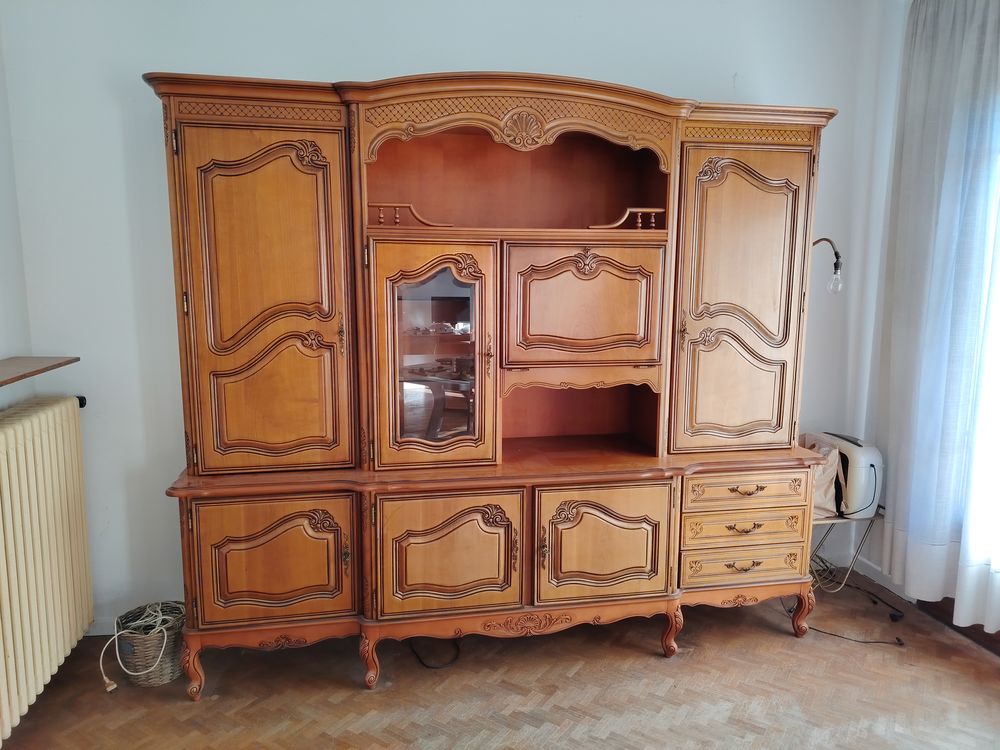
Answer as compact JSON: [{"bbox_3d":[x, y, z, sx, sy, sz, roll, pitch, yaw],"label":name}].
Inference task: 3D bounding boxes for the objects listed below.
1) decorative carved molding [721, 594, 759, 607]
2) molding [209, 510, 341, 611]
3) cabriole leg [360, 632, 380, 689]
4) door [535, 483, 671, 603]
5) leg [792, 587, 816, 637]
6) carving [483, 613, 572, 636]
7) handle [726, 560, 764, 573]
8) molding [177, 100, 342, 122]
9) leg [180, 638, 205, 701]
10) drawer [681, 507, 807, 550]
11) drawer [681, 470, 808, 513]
[{"bbox_3d":[0.987,0.929,2.852,0.169,0.050,0.020,-1,8,-11],"label":"decorative carved molding"},{"bbox_3d":[-0.792,0.659,2.472,0.445,0.360,0.030,-1,8,-11],"label":"molding"},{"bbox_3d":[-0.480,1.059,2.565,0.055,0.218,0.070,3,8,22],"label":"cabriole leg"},{"bbox_3d":[0.405,0.654,2.720,0.557,0.481,0.028,-1,9,-11],"label":"door"},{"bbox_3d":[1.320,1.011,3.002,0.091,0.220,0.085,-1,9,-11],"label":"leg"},{"bbox_3d":[0.110,0.965,2.686,0.357,0.091,0.020,-1,9,-11],"label":"carving"},{"bbox_3d":[1.015,0.798,2.887,0.172,0.048,0.032,-1,9,-11],"label":"handle"},{"bbox_3d":[-0.822,-0.908,2.394,0.544,0.053,0.020,-1,8,-11],"label":"molding"},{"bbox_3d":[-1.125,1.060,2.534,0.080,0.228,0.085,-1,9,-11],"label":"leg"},{"bbox_3d":[0.987,0.612,3.058,0.564,0.157,0.380,-1,9,-11],"label":"drawer"},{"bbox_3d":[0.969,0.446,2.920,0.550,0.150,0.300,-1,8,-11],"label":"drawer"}]

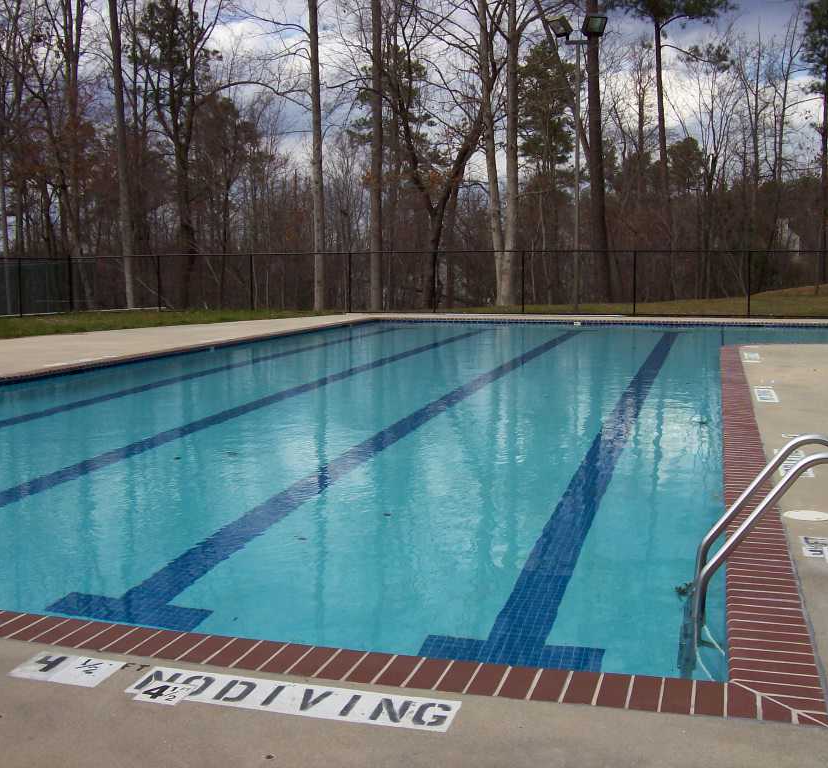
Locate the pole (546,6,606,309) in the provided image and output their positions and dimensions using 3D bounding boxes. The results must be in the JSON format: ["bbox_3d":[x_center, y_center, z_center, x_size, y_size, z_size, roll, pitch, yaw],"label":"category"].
[{"bbox_3d":[4.674,-6.243,30.534,1.700,8.347,0.500,2,7,16],"label":"pole"}]

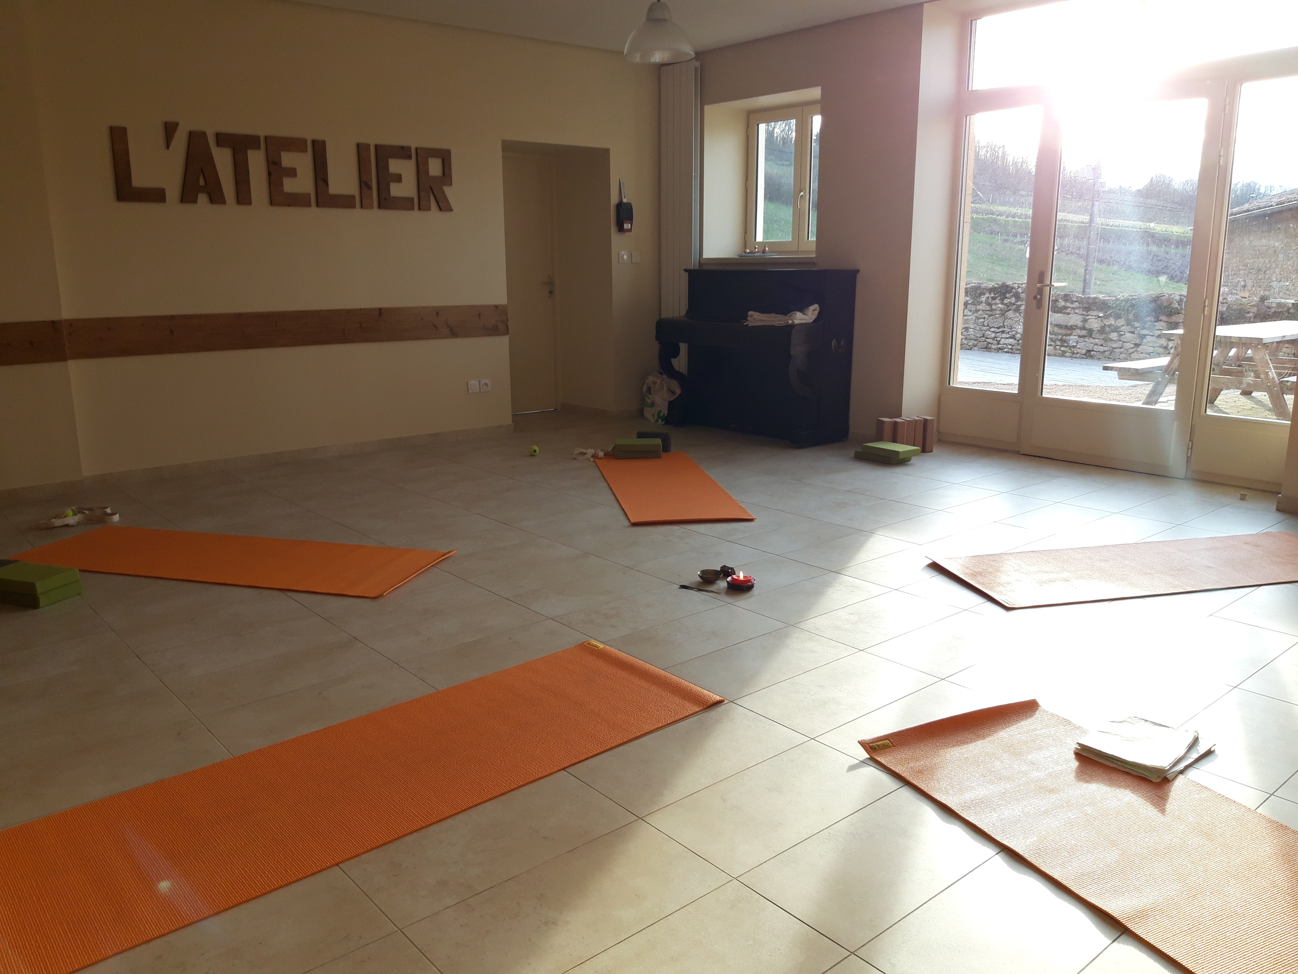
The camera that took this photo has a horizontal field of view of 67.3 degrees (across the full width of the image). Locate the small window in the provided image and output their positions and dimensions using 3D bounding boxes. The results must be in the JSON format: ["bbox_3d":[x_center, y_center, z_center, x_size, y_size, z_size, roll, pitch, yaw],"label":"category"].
[{"bbox_3d":[1.242,-2.441,7.764,0.080,1.140,1.180,-11,16,-39],"label":"small window"}]

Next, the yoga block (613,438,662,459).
[{"bbox_3d":[-0.072,-0.252,6.464,0.307,0.101,0.211,-1,13,-2],"label":"yoga block"}]

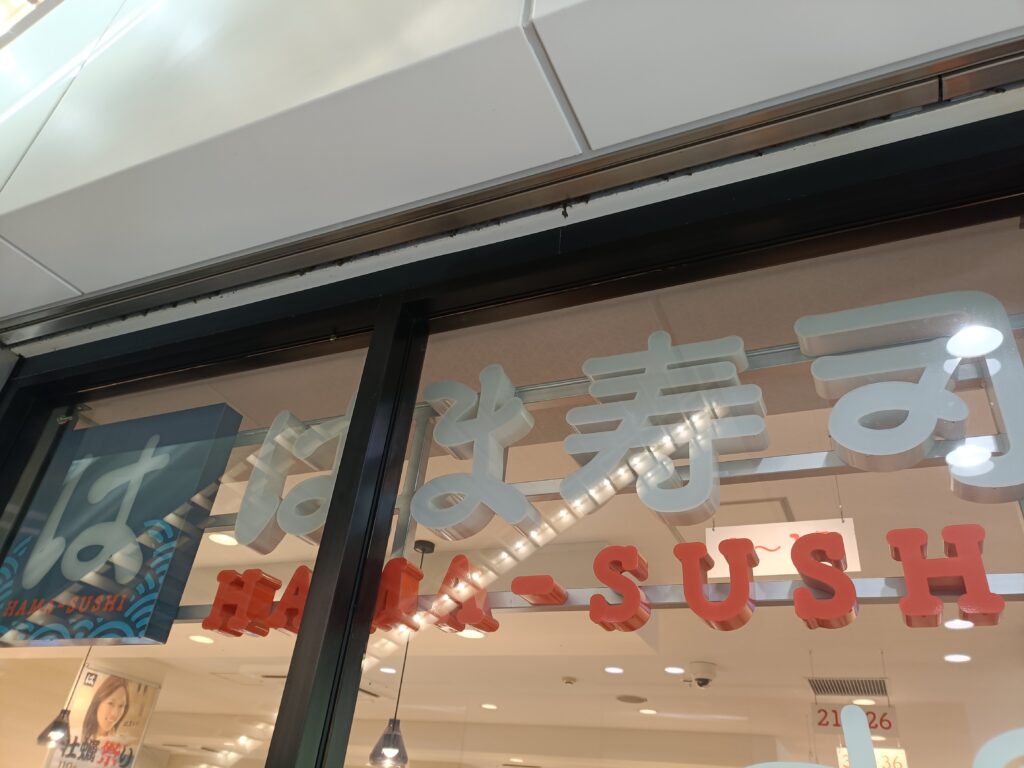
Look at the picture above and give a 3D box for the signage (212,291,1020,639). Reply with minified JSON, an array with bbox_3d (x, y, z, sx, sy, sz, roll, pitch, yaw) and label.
[{"bbox_3d":[0.122,0.234,1.757,1.909,0.702,0.115,-9,-36,23],"label":"signage"}]

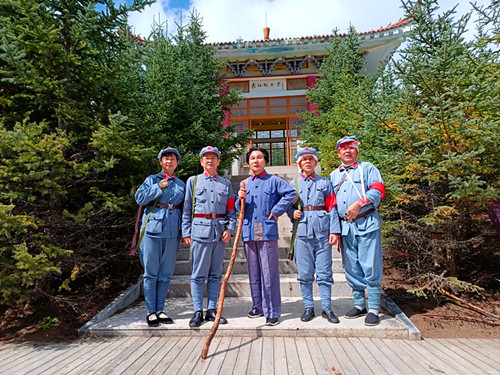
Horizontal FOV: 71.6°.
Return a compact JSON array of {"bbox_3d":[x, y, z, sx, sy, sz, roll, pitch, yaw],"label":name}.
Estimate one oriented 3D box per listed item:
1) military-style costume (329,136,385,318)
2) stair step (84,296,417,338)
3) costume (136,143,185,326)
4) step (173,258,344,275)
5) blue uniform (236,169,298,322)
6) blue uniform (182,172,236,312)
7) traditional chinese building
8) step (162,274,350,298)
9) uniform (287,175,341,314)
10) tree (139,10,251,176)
[{"bbox_3d":[1.062,0.366,3.457,0.550,1.797,0.380,-5,-9,28],"label":"military-style costume"},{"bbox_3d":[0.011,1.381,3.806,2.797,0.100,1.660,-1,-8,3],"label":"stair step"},{"bbox_3d":[-0.891,0.438,3.451,0.500,1.720,0.360,3,-9,-26],"label":"costume"},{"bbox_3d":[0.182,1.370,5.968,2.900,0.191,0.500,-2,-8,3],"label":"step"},{"bbox_3d":[0.169,0.535,3.429,0.591,1.414,0.420,-4,-9,18],"label":"blue uniform"},{"bbox_3d":[-0.396,0.518,3.391,0.520,1.353,0.300,1,-9,-14],"label":"blue uniform"},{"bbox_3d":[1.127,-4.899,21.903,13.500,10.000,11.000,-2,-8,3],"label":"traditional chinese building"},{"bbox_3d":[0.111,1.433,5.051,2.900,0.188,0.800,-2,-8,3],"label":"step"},{"bbox_3d":[0.682,0.524,3.469,0.494,1.374,0.380,-4,-9,21],"label":"uniform"},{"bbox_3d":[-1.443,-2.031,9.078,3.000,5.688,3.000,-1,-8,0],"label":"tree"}]

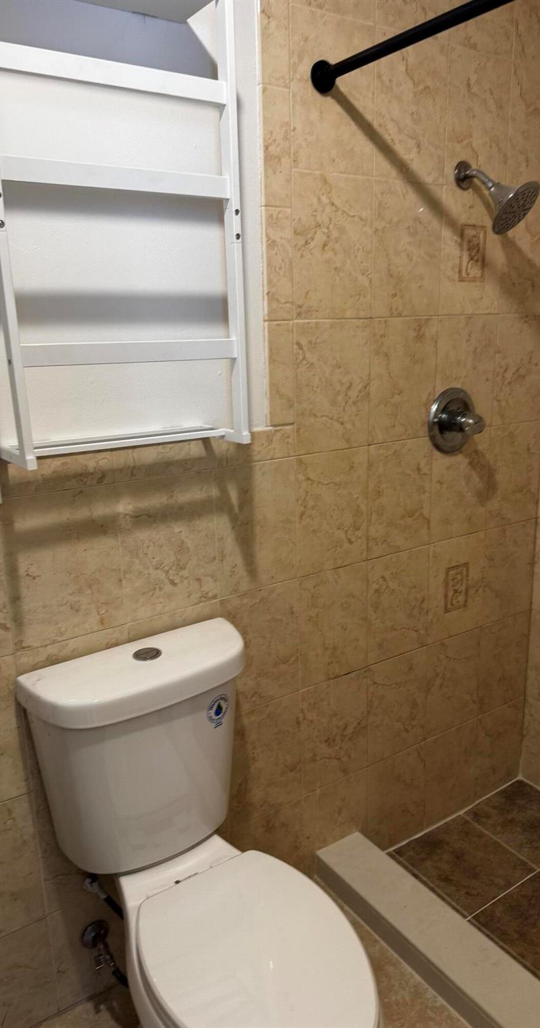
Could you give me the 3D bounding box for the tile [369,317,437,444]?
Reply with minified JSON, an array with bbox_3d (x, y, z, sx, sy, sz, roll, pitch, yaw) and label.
[{"bbox_3d":[0.334,-0.337,1.791,0.223,0.302,0.010,-11,17,-32],"label":"tile"}]

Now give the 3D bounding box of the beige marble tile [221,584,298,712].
[{"bbox_3d":[-0.021,0.330,1.741,0.227,0.307,0.012,-11,17,-32],"label":"beige marble tile"}]

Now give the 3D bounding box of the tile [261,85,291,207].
[{"bbox_3d":[0.011,-0.753,1.471,0.064,0.224,0.010,-11,17,-32],"label":"tile"}]

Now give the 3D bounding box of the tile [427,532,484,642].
[{"bbox_3d":[0.549,0.218,2.107,0.227,0.307,0.012,-11,17,-32],"label":"tile"}]

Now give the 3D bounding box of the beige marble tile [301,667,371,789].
[{"bbox_3d":[0.175,0.589,1.930,0.224,0.304,0.010,-11,18,-32],"label":"beige marble tile"}]

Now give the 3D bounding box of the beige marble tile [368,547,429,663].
[{"bbox_3d":[0.349,0.247,1.946,0.226,0.304,0.010,-11,17,-32],"label":"beige marble tile"}]

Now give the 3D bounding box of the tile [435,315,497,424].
[{"bbox_3d":[0.532,-0.382,1.951,0.227,0.307,0.012,-11,17,-32],"label":"tile"}]

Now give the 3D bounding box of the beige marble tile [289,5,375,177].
[{"bbox_3d":[0.136,-0.888,1.520,0.226,0.303,0.010,-11,17,-32],"label":"beige marble tile"}]

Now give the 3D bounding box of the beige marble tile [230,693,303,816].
[{"bbox_3d":[-0.013,0.630,1.819,0.227,0.307,0.012,-11,17,-32],"label":"beige marble tile"}]

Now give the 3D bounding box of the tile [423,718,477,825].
[{"bbox_3d":[0.556,0.807,2.222,0.223,0.314,0.010,-11,17,-32],"label":"tile"}]

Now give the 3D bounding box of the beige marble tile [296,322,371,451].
[{"bbox_3d":[0.147,-0.301,1.674,0.223,0.302,0.010,-11,17,-32],"label":"beige marble tile"}]

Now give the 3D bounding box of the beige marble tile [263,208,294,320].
[{"bbox_3d":[0.017,-0.543,1.557,0.077,0.230,0.012,-11,17,-32],"label":"beige marble tile"}]

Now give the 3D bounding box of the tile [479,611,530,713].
[{"bbox_3d":[0.749,0.476,2.294,0.234,0.304,0.010,-11,18,-32],"label":"tile"}]

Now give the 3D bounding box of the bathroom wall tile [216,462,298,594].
[{"bbox_3d":[-0.031,0.031,1.651,0.224,0.304,0.010,-11,18,-32],"label":"bathroom wall tile"}]

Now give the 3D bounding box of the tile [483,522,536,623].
[{"bbox_3d":[0.732,0.178,2.192,0.233,0.305,0.010,-11,17,-32],"label":"tile"}]

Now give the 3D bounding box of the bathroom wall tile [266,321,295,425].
[{"bbox_3d":[0.022,-0.316,1.602,0.074,0.228,0.010,-11,18,-32],"label":"bathroom wall tile"}]

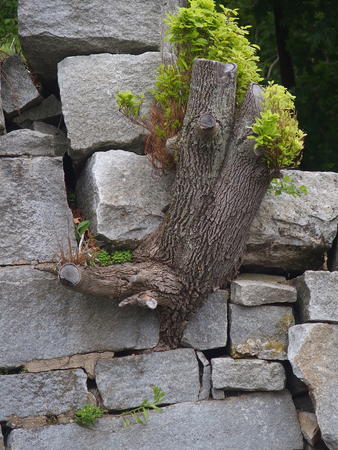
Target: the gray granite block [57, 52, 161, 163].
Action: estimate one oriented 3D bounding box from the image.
[{"bbox_3d":[-0.240,-0.495,13.150,0.438,0.446,0.360,0,-3,0],"label":"gray granite block"}]

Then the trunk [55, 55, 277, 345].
[{"bbox_3d":[-0.014,-0.088,12.850,0.874,1.184,0.550,0,-3,0],"label":"trunk"}]

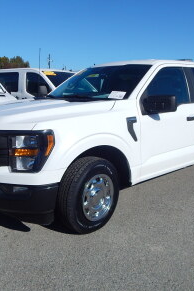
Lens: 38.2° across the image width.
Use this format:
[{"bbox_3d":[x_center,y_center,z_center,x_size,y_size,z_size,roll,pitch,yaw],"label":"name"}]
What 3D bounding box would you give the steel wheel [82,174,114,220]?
[{"bbox_3d":[-0.047,0.509,2.826,0.190,0.465,0.465,10,14,40],"label":"steel wheel"}]

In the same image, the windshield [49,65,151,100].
[{"bbox_3d":[0.006,-0.895,3.786,1.620,0.180,0.800,12,52,47],"label":"windshield"}]

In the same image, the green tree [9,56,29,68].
[{"bbox_3d":[-13.097,-11.024,47.035,4.200,7.400,4.200,-2,11,-15],"label":"green tree"}]

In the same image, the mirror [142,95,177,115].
[{"bbox_3d":[0.680,-0.437,3.013,0.240,0.220,0.290,-10,14,-41],"label":"mirror"}]

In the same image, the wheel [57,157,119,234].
[{"bbox_3d":[-0.070,0.502,2.844,0.255,0.775,0.775,10,14,40],"label":"wheel"}]

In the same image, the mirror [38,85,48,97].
[{"bbox_3d":[-1.326,-1.328,6.947,0.200,0.360,0.260,9,13,37],"label":"mirror"}]

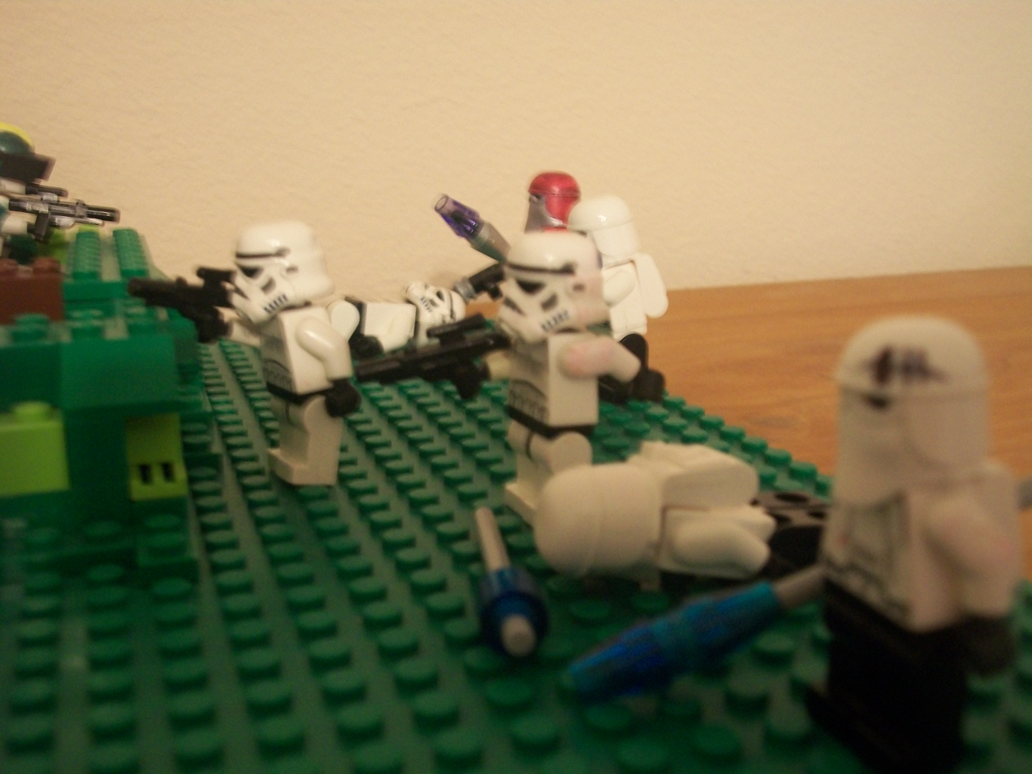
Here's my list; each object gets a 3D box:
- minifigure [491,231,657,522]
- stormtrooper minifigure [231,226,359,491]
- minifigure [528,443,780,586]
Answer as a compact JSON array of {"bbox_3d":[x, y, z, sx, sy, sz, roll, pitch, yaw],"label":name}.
[{"bbox_3d":[0.005,-0.001,0.178,0.021,0.043,0.023,-6,15,-22],"label":"minifigure"},{"bbox_3d":[-0.038,-0.005,0.196,0.020,0.043,0.023,-7,15,-24],"label":"stormtrooper minifigure"},{"bbox_3d":[0.024,0.017,0.146,0.043,0.016,0.023,5,7,-8],"label":"minifigure"}]

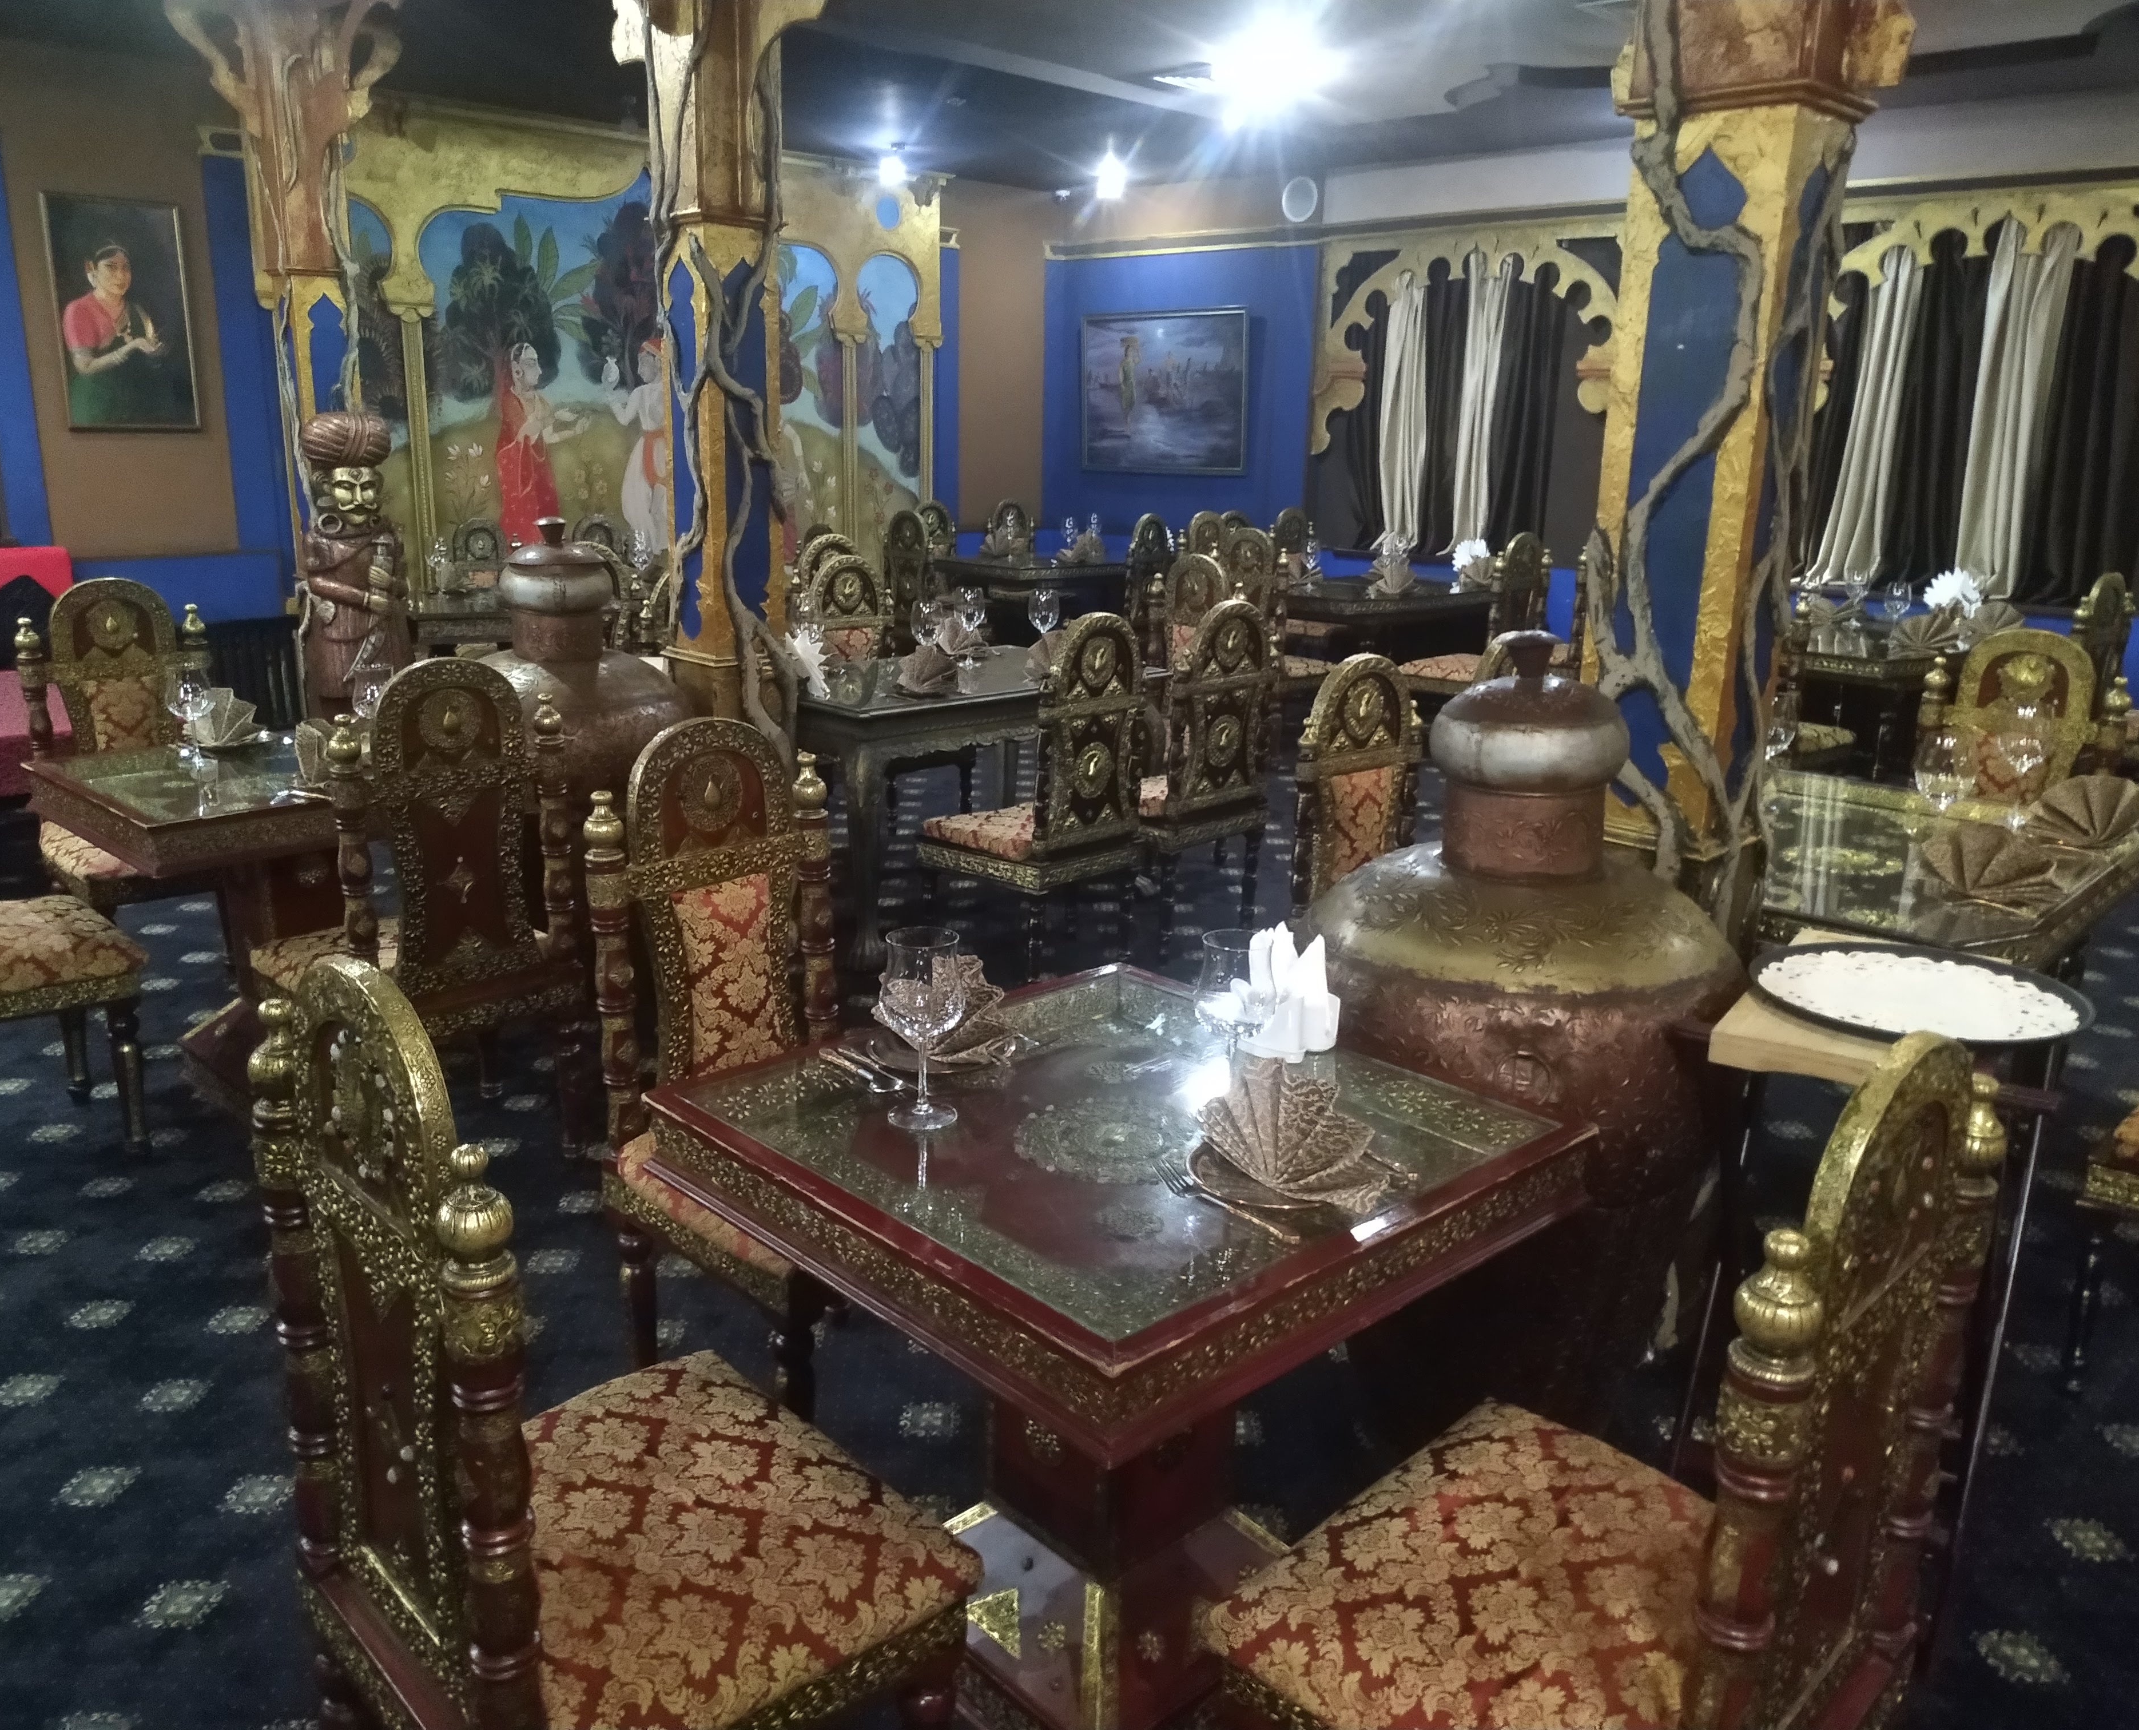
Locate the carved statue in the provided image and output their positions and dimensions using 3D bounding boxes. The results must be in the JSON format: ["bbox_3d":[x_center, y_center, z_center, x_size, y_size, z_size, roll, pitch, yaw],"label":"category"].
[{"bbox_3d":[-2.467,-0.789,5.596,0.330,1.550,0.300,-13,20,-41],"label":"carved statue"}]

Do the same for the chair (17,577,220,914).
[{"bbox_3d":[-2.506,-0.212,4.395,0.510,1.090,0.490,15,20,42],"label":"chair"}]

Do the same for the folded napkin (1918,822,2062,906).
[{"bbox_3d":[1.579,-0.002,2.740,0.230,0.145,0.125,10,17,31],"label":"folded napkin"}]

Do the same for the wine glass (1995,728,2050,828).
[{"bbox_3d":[1.943,-0.184,3.257,0.102,0.210,0.102,1,15,0],"label":"wine glass"}]

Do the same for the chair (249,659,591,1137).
[{"bbox_3d":[-1.313,0.085,3.250,0.480,1.060,0.480,15,20,42],"label":"chair"}]

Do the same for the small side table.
[{"bbox_3d":[1.077,0.570,2.239,0.440,0.820,0.540,11,18,34],"label":"small side table"}]

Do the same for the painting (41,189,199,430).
[{"bbox_3d":[-4.671,-2.712,7.918,0.040,1.090,0.610,15,20,42],"label":"painting"}]

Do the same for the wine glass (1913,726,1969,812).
[{"bbox_3d":[1.698,-0.136,3.131,0.096,0.236,0.096,10,17,29],"label":"wine glass"}]

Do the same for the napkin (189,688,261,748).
[{"bbox_3d":[-1.892,-0.330,3.568,0.171,0.127,0.127,-4,16,-19],"label":"napkin"}]

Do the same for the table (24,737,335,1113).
[{"bbox_3d":[-1.749,0.145,3.615,0.780,0.735,0.780,15,20,42],"label":"table"}]

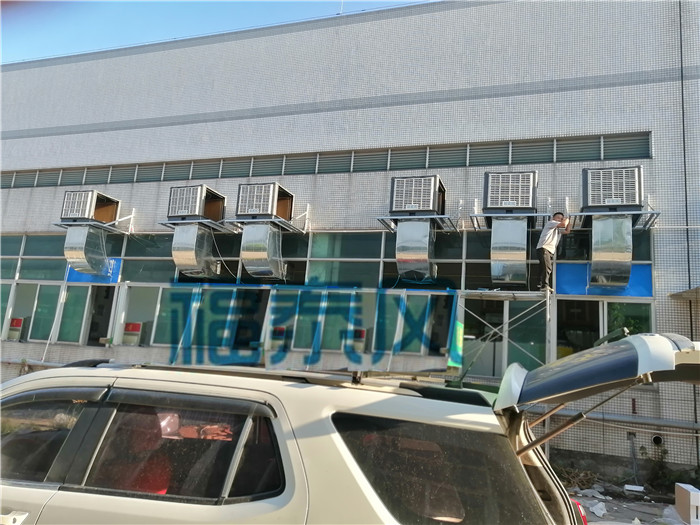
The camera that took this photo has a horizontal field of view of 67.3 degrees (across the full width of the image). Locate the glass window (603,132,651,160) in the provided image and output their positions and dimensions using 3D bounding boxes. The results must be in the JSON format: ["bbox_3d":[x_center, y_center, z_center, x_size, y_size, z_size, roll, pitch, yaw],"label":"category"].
[{"bbox_3d":[6.249,-2.610,11.917,0.970,0.570,0.120,1,-11,19],"label":"glass window"}]

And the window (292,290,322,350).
[{"bbox_3d":[-0.994,1.359,12.316,0.587,1.394,0.100,1,-10,18],"label":"window"}]

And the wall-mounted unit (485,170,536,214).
[{"bbox_3d":[3.589,-1.384,11.700,1.082,0.912,1.060,1,-11,19],"label":"wall-mounted unit"}]

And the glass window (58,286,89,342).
[{"bbox_3d":[-8.040,1.503,15.303,0.898,1.652,0.080,1,-10,18],"label":"glass window"}]

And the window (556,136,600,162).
[{"bbox_3d":[5.216,-2.573,12.019,0.959,0.635,0.080,1,-10,19],"label":"window"}]

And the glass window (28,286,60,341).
[{"bbox_3d":[-9.282,1.540,16.004,0.922,1.686,0.080,1,-11,19],"label":"glass window"}]

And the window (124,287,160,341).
[{"bbox_3d":[-5.896,1.460,14.839,1.077,1.526,0.080,1,-11,19],"label":"window"}]

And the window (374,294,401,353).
[{"bbox_3d":[0.834,1.342,11.713,0.505,1.300,0.100,1,-10,18],"label":"window"}]

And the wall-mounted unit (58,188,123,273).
[{"bbox_3d":[-7.622,-0.851,15.463,1.082,2.223,1.206,1,-11,19],"label":"wall-mounted unit"}]

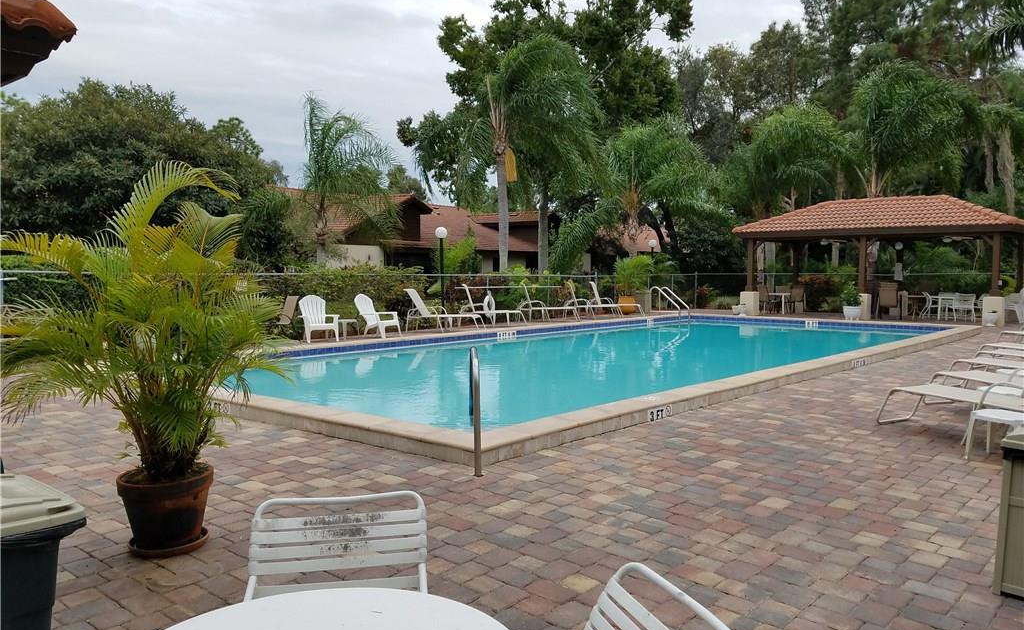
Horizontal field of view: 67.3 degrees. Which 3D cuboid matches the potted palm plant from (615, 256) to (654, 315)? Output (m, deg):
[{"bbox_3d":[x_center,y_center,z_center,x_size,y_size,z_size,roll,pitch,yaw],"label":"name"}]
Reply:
[{"bbox_3d":[4.063,-1.056,25.953,1.300,1.980,1.250,0,3,9],"label":"potted palm plant"}]

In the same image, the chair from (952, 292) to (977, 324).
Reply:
[{"bbox_3d":[12.297,-0.207,20.900,0.570,0.810,0.620,1,3,18],"label":"chair"}]

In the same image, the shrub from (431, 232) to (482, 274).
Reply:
[{"bbox_3d":[-1.630,-1.194,23.000,1.450,2.550,1.400,0,3,0],"label":"shrub"}]

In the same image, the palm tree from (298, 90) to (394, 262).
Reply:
[{"bbox_3d":[-4.677,-3.081,22.000,2.800,6.500,2.800,0,3,0],"label":"palm tree"}]

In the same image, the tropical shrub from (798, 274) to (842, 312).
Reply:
[{"bbox_3d":[10.663,-0.829,26.569,1.500,1.330,1.200,0,3,22],"label":"tropical shrub"}]

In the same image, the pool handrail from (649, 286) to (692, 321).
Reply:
[{"bbox_3d":[4.935,-0.333,24.100,1.050,1.080,0.560,3,5,42],"label":"pool handrail"}]

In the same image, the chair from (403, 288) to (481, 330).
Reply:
[{"bbox_3d":[-1.533,-0.107,17.787,1.820,0.970,0.670,0,3,16],"label":"chair"}]

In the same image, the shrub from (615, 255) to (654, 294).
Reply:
[{"bbox_3d":[3.966,-1.269,24.900,1.280,1.350,1.200,0,3,0],"label":"shrub"}]

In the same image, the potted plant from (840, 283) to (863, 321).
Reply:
[{"bbox_3d":[9.053,-0.361,20.497,0.580,1.000,0.580,1,3,24],"label":"potted plant"}]

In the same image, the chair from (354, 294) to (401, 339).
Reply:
[{"bbox_3d":[-2.873,0.021,16.550,0.800,0.930,0.740,3,5,42],"label":"chair"}]

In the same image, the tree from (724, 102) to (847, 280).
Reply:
[{"bbox_3d":[10.275,-4.128,29.000,4.400,7.700,4.400,0,3,0],"label":"tree"}]

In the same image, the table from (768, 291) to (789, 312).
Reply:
[{"bbox_3d":[8.692,-0.413,24.984,0.860,0.690,0.860,0,3,19],"label":"table"}]

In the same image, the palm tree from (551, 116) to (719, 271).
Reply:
[{"bbox_3d":[4.423,-3.662,27.835,5.800,7.000,5.100,0,3,9],"label":"palm tree"}]

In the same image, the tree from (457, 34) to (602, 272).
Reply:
[{"bbox_3d":[0.550,-4.690,26.081,4.800,9.300,4.500,-1,3,1],"label":"tree"}]

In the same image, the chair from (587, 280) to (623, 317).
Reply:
[{"bbox_3d":[3.177,-0.441,23.511,1.700,1.000,0.660,0,3,16],"label":"chair"}]

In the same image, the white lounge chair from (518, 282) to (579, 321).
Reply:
[{"bbox_3d":[1.048,-0.332,21.500,1.750,1.040,0.660,-1,3,-10],"label":"white lounge chair"}]

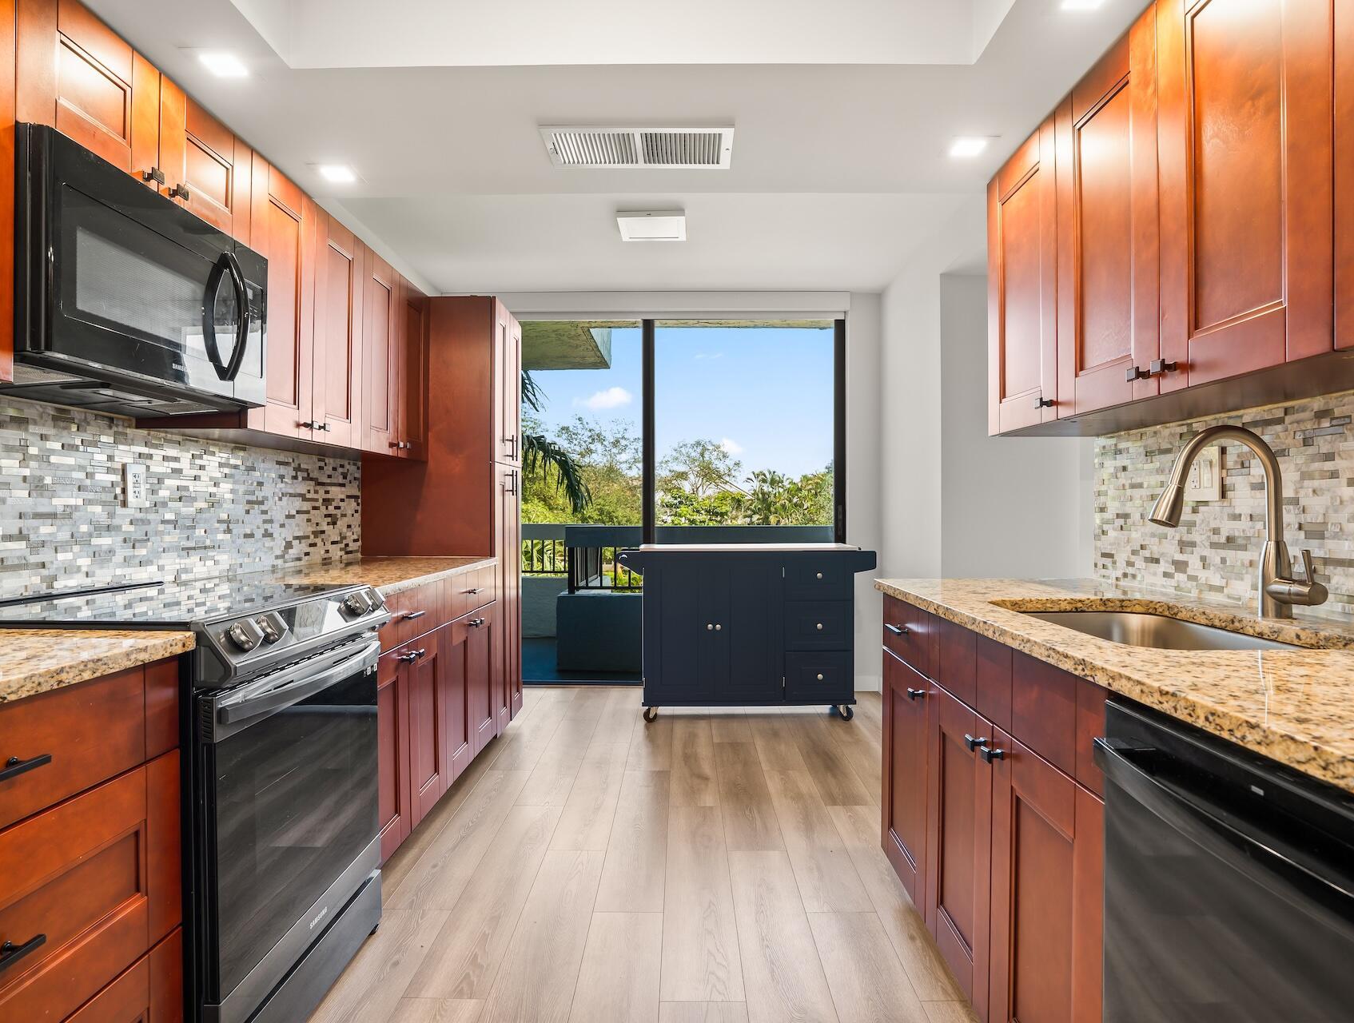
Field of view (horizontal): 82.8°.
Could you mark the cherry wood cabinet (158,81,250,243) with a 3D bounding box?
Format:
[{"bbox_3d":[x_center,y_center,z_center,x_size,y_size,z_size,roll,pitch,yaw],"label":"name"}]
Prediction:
[{"bbox_3d":[-1.319,-0.837,1.917,0.315,0.305,0.375,0,0,1],"label":"cherry wood cabinet"}]

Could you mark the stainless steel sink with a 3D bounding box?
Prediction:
[{"bbox_3d":[0.955,0.352,1.527,0.460,0.210,0.700,0,0,1],"label":"stainless steel sink"}]

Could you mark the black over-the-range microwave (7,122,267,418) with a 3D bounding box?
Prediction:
[{"bbox_3d":[-1.310,-0.477,1.745,0.410,0.435,0.757,0,0,1],"label":"black over-the-range microwave"}]

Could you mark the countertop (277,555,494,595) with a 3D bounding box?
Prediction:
[{"bbox_3d":[-1.150,0.234,2.844,0.635,0.036,1.465,0,0,1],"label":"countertop"}]

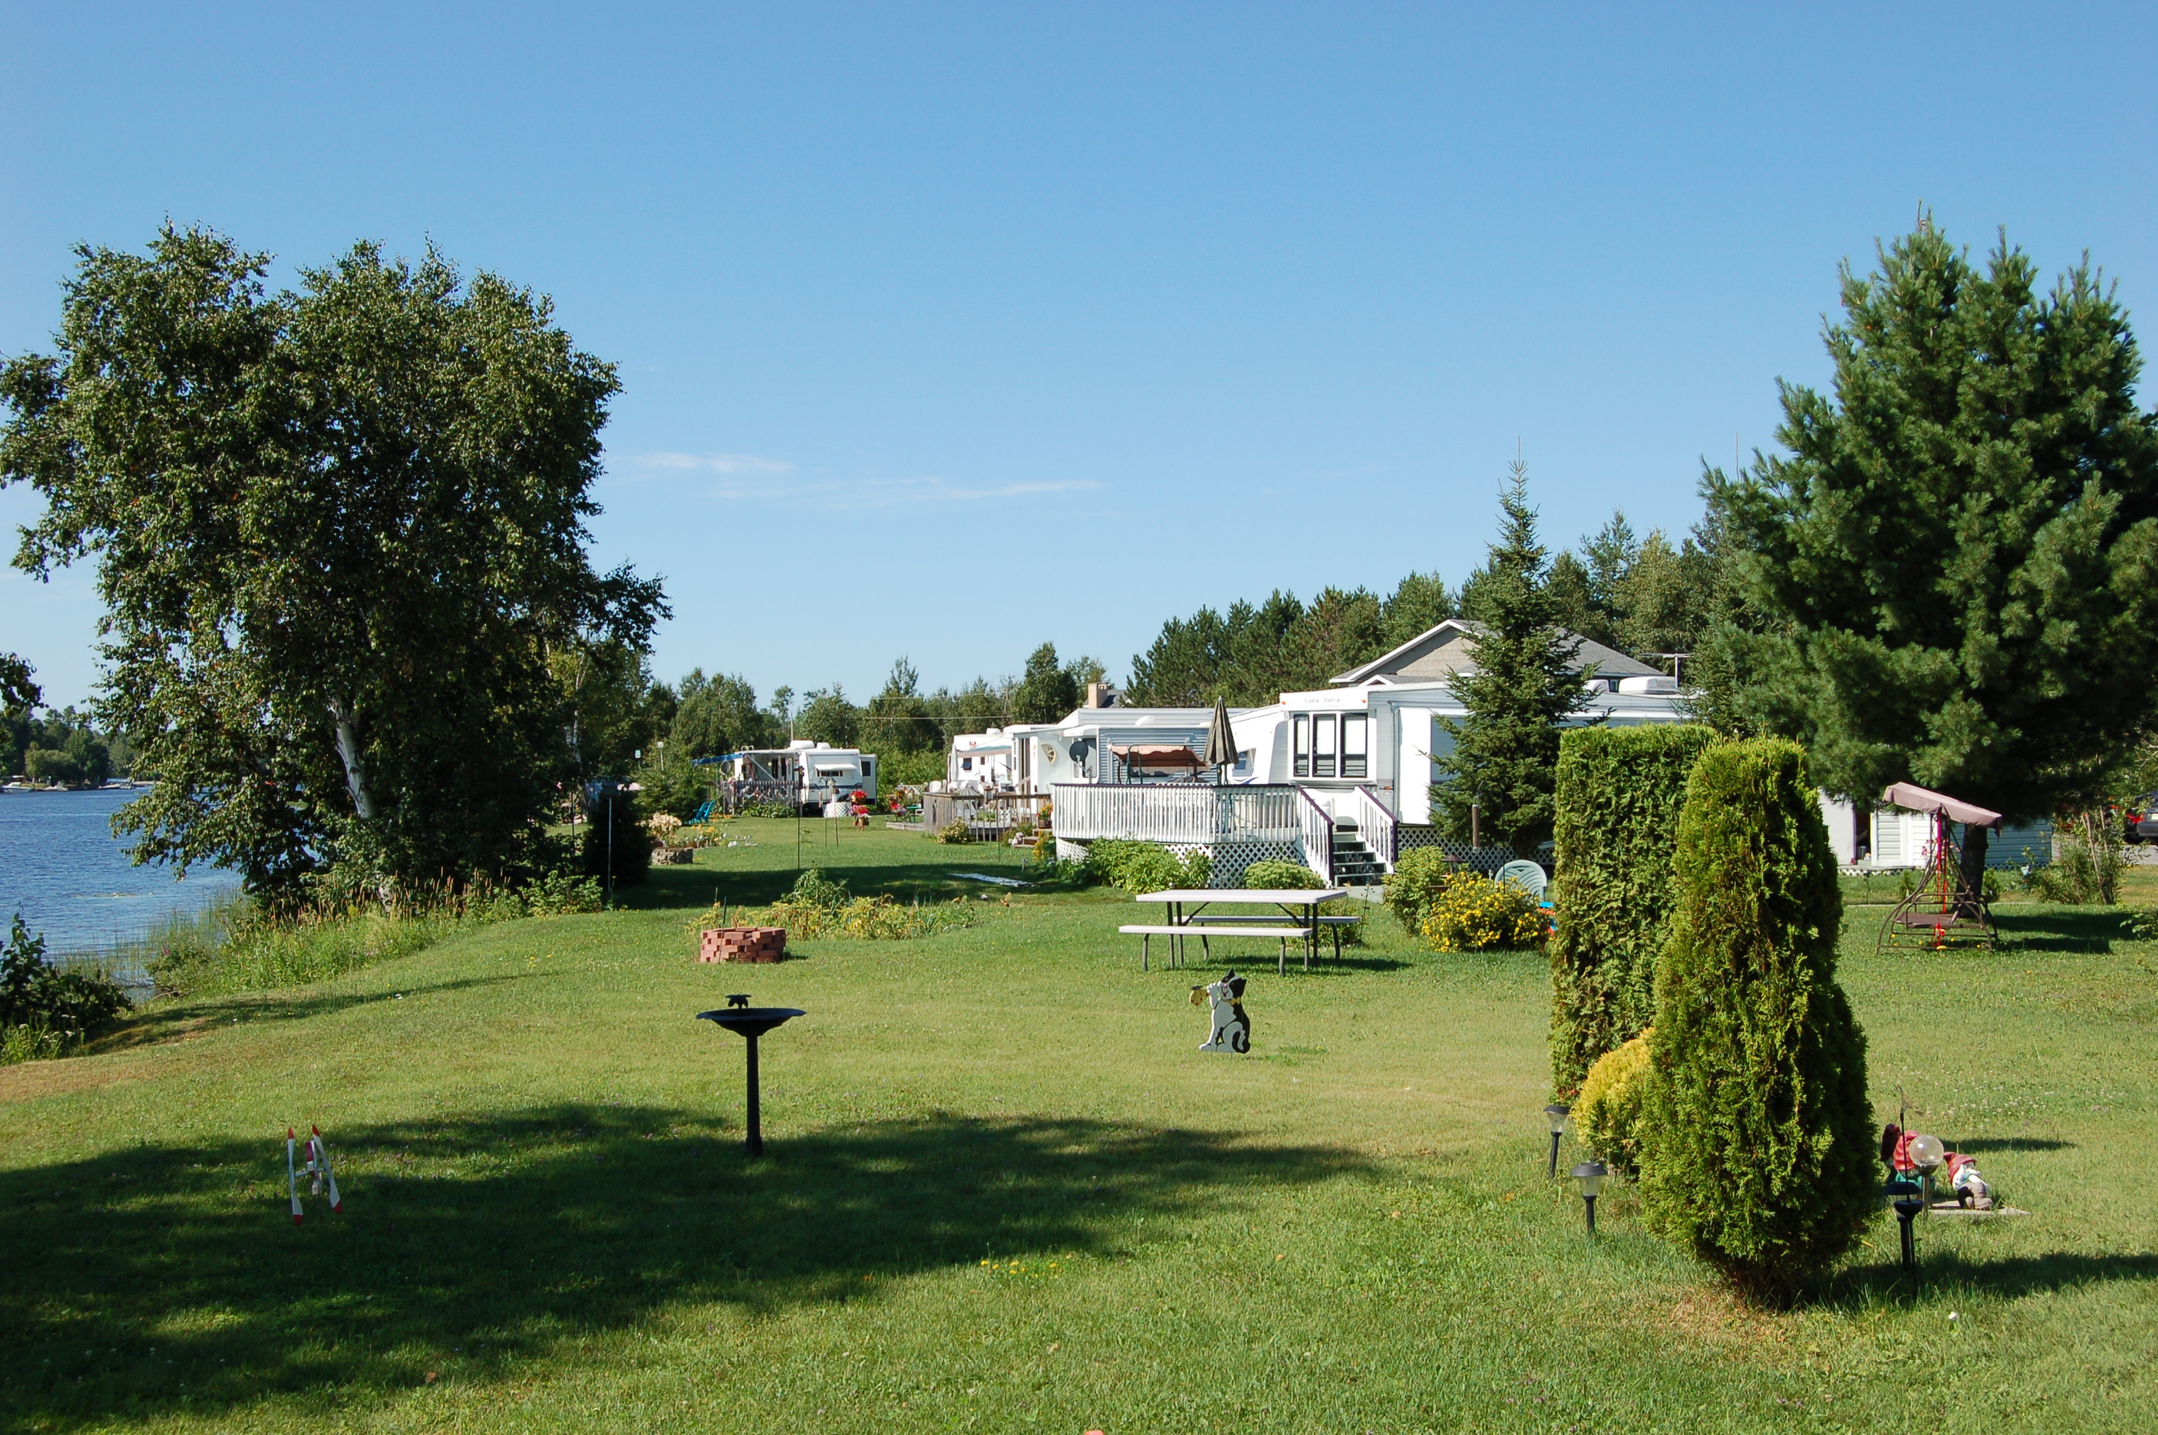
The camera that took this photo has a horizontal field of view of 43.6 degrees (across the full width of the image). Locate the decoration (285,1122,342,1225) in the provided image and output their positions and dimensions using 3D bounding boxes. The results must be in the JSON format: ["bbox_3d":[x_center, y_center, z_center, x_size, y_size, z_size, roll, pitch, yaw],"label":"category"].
[{"bbox_3d":[-3.061,1.846,10.765,0.220,0.400,0.220,0,-1,-20],"label":"decoration"}]

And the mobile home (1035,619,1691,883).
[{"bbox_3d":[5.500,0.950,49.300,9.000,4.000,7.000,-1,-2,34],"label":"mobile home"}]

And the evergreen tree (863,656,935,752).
[{"bbox_3d":[-9.995,0.782,150.014,4.100,8.100,4.100,0,-1,0],"label":"evergreen tree"}]

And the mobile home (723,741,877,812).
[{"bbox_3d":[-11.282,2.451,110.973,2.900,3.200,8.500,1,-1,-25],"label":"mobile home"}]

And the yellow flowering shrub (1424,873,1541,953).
[{"bbox_3d":[4.219,2.005,28.213,1.270,0.780,1.150,0,-1,0],"label":"yellow flowering shrub"}]

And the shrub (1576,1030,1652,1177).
[{"bbox_3d":[2.652,1.749,12.448,0.720,0.660,0.700,0,-1,0],"label":"shrub"}]

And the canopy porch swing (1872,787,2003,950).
[{"bbox_3d":[9.200,1.580,28.700,1.220,1.760,1.800,0,-1,20],"label":"canopy porch swing"}]

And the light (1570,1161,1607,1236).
[{"bbox_3d":[2.020,1.900,10.650,0.145,0.310,0.145,0,-1,0],"label":"light"}]

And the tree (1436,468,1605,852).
[{"bbox_3d":[7.220,-0.850,44.500,2.800,6.800,2.800,0,-1,0],"label":"tree"}]

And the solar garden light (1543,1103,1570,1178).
[{"bbox_3d":[2.160,1.910,12.200,0.120,0.345,0.120,0,-1,0],"label":"solar garden light"}]

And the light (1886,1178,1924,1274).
[{"bbox_3d":[3.010,1.860,9.830,0.140,0.355,0.140,0,-1,0],"label":"light"}]

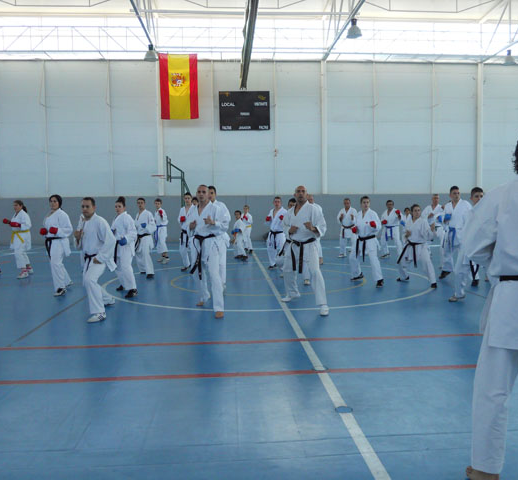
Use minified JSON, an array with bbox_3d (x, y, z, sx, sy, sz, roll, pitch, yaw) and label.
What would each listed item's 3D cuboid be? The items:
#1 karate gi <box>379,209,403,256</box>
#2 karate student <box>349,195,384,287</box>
[{"bbox_3d":[3.434,-0.200,13.316,0.580,1.270,0.600,1,4,25],"label":"karate gi"},{"bbox_3d":[1.873,0.011,9.020,0.560,1.530,0.660,1,4,25],"label":"karate student"}]

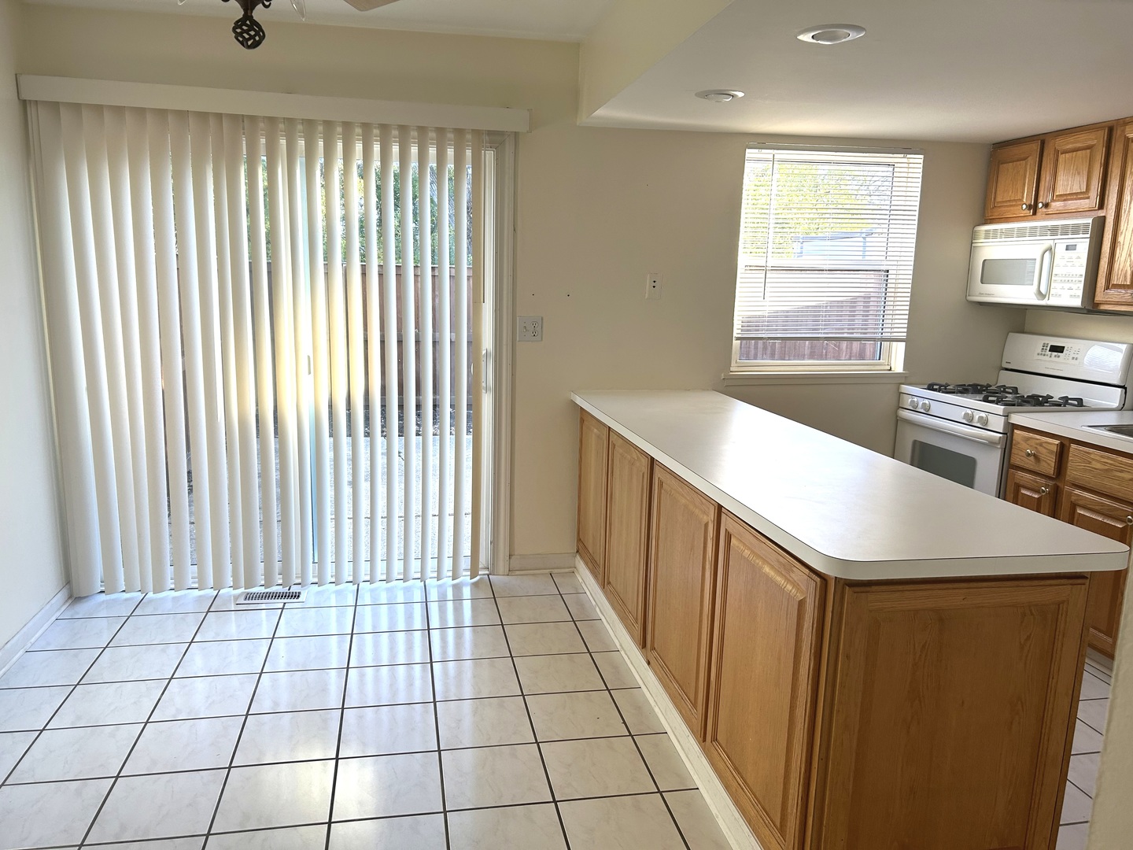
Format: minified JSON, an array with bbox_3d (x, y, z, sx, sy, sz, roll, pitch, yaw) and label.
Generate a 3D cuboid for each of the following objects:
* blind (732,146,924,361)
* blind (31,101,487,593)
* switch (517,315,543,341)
[{"bbox_3d":[1.280,-0.817,4.167,0.918,1.003,0.043,0,11,-11],"label":"blind"},{"bbox_3d":[-1.246,-0.270,3.684,1.772,2.034,0.079,0,11,-11],"label":"blind"},{"bbox_3d":[-0.167,-0.442,3.930,0.120,0.116,0.015,0,11,-11],"label":"switch"}]

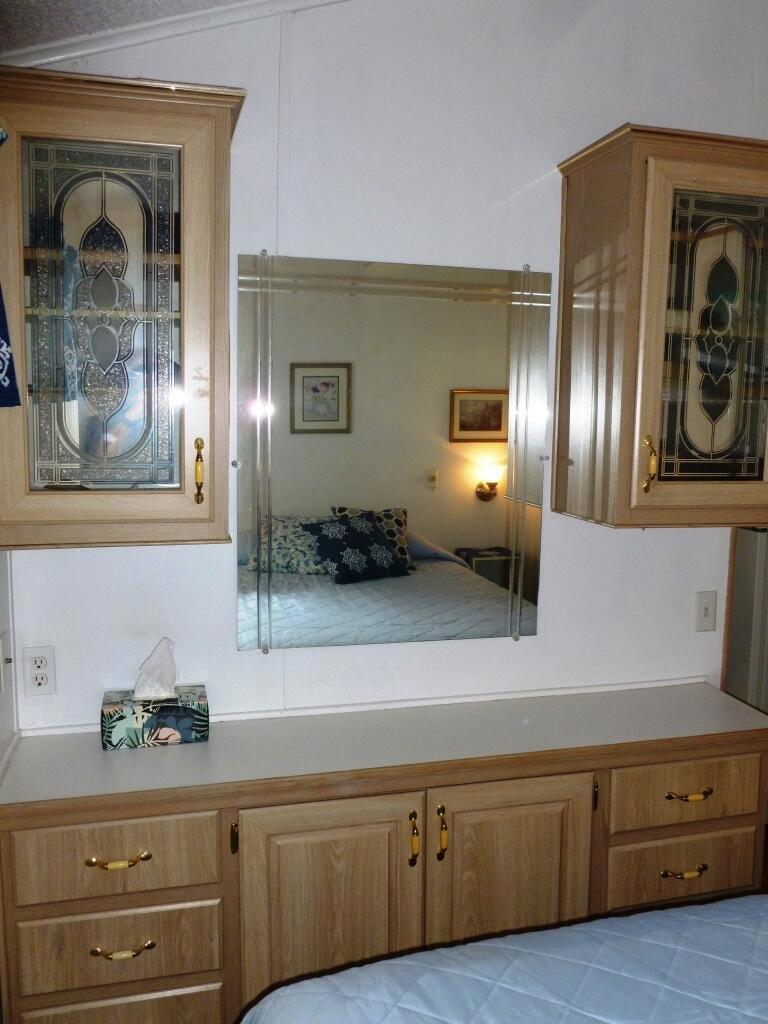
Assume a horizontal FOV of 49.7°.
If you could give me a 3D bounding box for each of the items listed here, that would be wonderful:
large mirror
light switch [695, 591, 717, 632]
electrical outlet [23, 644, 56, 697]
[{"bbox_3d":[0.038,-0.129,2.005,0.765,0.917,0.012,-1,7,-14],"label":"large mirror"},{"bbox_3d":[0.887,0.276,2.272,0.070,0.114,0.012,-1,7,-14],"label":"light switch"},{"bbox_3d":[-0.772,0.359,1.857,0.070,0.114,0.009,-1,7,-14],"label":"electrical outlet"}]

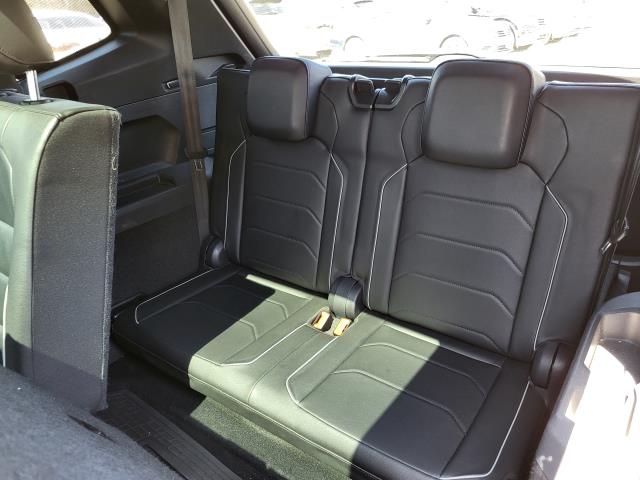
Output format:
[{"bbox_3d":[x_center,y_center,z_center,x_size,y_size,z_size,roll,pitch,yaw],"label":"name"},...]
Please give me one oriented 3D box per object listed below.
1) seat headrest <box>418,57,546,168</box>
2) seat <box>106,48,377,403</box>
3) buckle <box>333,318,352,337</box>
[{"bbox_3d":[0.319,-0.258,0.954,0.200,0.198,0.118,17,21,35],"label":"seat headrest"},{"bbox_3d":[-0.194,-0.093,1.206,0.550,0.670,0.630,17,33,35],"label":"seat"},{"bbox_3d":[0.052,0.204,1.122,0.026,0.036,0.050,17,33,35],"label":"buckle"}]

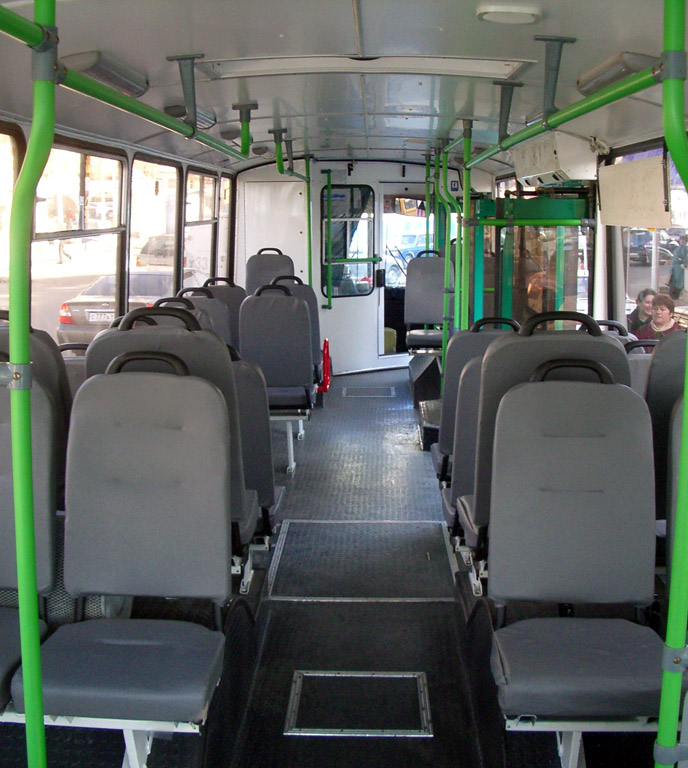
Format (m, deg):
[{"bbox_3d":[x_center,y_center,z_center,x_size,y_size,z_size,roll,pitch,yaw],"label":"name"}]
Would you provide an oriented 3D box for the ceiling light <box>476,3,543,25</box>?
[{"bbox_3d":[0.348,-0.779,2.186,0.142,0.035,0.142,0,10,1],"label":"ceiling light"}]

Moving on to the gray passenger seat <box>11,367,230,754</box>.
[{"bbox_3d":[-0.505,0.338,2.517,0.457,0.761,0.700,0,10,1],"label":"gray passenger seat"}]

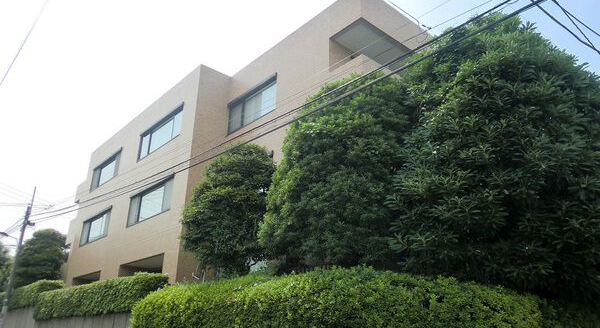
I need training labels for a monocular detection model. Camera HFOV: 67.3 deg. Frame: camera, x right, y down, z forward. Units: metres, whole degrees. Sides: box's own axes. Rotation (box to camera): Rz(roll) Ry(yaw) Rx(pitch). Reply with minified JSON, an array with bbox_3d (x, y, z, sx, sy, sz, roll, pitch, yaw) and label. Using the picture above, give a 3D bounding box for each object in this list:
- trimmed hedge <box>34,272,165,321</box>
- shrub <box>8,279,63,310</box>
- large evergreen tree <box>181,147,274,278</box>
[{"bbox_3d":[-8.810,5.743,18.635,1.050,1.280,12.750,19,-27,-38],"label":"trimmed hedge"},{"bbox_3d":[-16.407,8.089,27.008,1.080,1.370,9.830,19,-27,-38],"label":"shrub"},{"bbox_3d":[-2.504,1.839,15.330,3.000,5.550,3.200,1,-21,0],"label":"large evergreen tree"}]

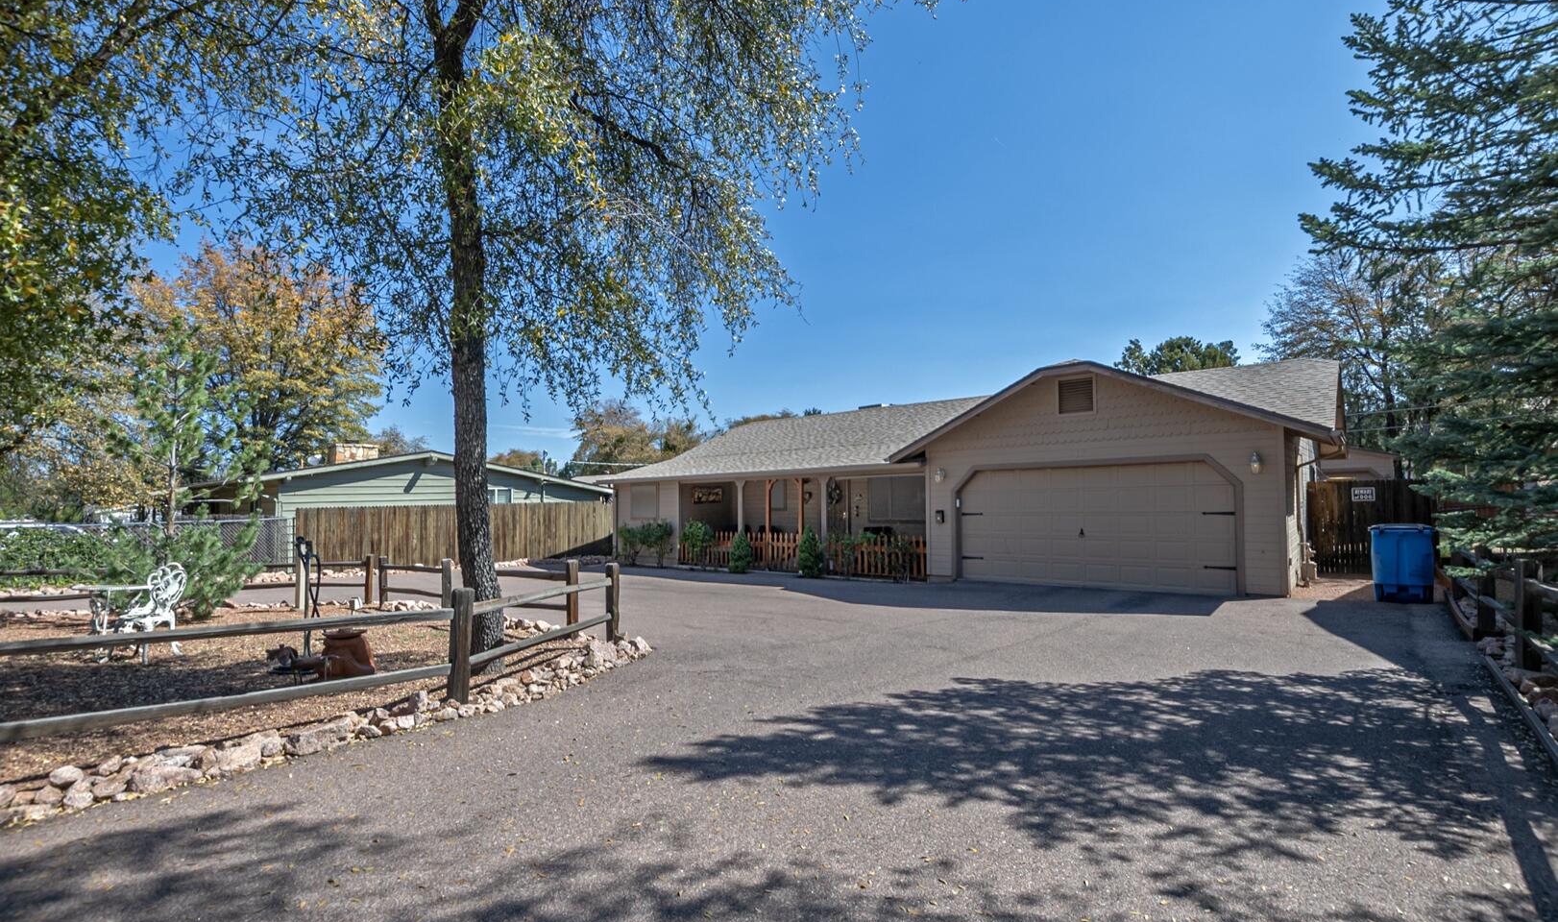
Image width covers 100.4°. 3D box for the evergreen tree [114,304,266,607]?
[{"bbox_3d":[-9.632,-0.002,10.614,2.000,4.850,2.000,-4,-6,41],"label":"evergreen tree"}]

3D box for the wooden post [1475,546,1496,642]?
[{"bbox_3d":[7.566,1.419,6.988,0.120,0.972,0.120,-4,-6,41],"label":"wooden post"}]

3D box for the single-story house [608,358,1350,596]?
[{"bbox_3d":[4.333,0.606,20.018,19.700,4.800,10.400,-4,-6,41],"label":"single-story house"}]

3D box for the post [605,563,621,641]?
[{"bbox_3d":[-1.880,1.601,7.393,0.140,0.890,0.140,-2,-5,14],"label":"post"}]

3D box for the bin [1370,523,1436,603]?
[{"bbox_3d":[9.395,1.545,9.823,0.720,1.110,0.820,-4,-6,41],"label":"bin"}]

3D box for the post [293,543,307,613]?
[{"bbox_3d":[-7.617,1.859,10.354,0.120,1.033,0.120,-4,-6,41],"label":"post"}]

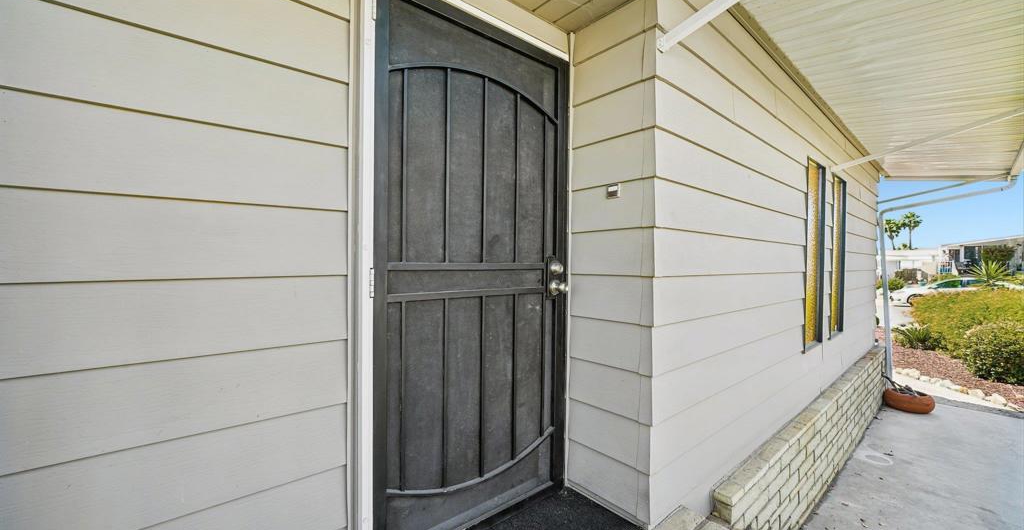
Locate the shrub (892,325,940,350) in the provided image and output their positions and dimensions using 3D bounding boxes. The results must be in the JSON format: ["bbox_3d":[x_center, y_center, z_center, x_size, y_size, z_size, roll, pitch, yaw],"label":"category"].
[{"bbox_3d":[9.248,1.658,8.450,0.800,0.560,0.800,0,1,-42],"label":"shrub"}]

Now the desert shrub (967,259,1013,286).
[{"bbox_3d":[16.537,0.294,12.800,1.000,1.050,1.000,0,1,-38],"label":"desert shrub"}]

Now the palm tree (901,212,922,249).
[{"bbox_3d":[81.067,-4.261,75.000,2.800,12.000,2.800,0,1,-43],"label":"palm tree"}]

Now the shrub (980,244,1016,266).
[{"bbox_3d":[29.616,-0.457,22.500,1.300,1.600,1.300,0,1,-37],"label":"shrub"}]

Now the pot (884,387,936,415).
[{"bbox_3d":[5.196,1.783,4.832,0.460,0.240,0.460,0,1,-39],"label":"pot"}]

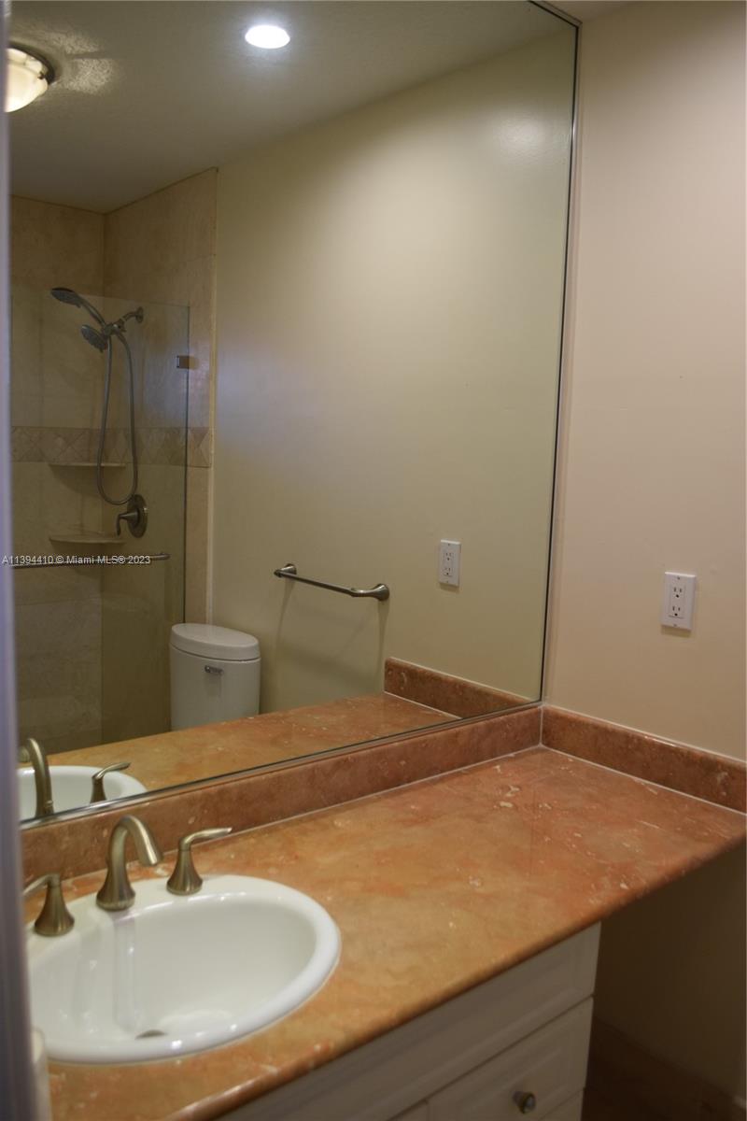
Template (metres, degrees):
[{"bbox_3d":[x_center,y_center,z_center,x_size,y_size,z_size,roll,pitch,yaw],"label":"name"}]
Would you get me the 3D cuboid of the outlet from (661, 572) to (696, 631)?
[{"bbox_3d":[0.641,0.084,1.770,0.008,0.116,0.072,-3,8,-40],"label":"outlet"}]

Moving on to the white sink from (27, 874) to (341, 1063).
[{"bbox_3d":[-0.279,0.600,1.136,0.475,0.186,0.418,-3,8,-40],"label":"white sink"}]

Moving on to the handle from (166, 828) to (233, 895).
[{"bbox_3d":[-0.265,0.455,1.280,0.100,0.079,0.055,-1,7,-28],"label":"handle"}]

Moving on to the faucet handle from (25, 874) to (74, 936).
[{"bbox_3d":[-0.449,0.468,1.135,0.054,0.079,0.099,5,7,27],"label":"faucet handle"}]

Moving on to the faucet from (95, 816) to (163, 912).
[{"bbox_3d":[-0.340,0.428,1.176,0.057,0.148,0.152,-3,8,-40],"label":"faucet"}]

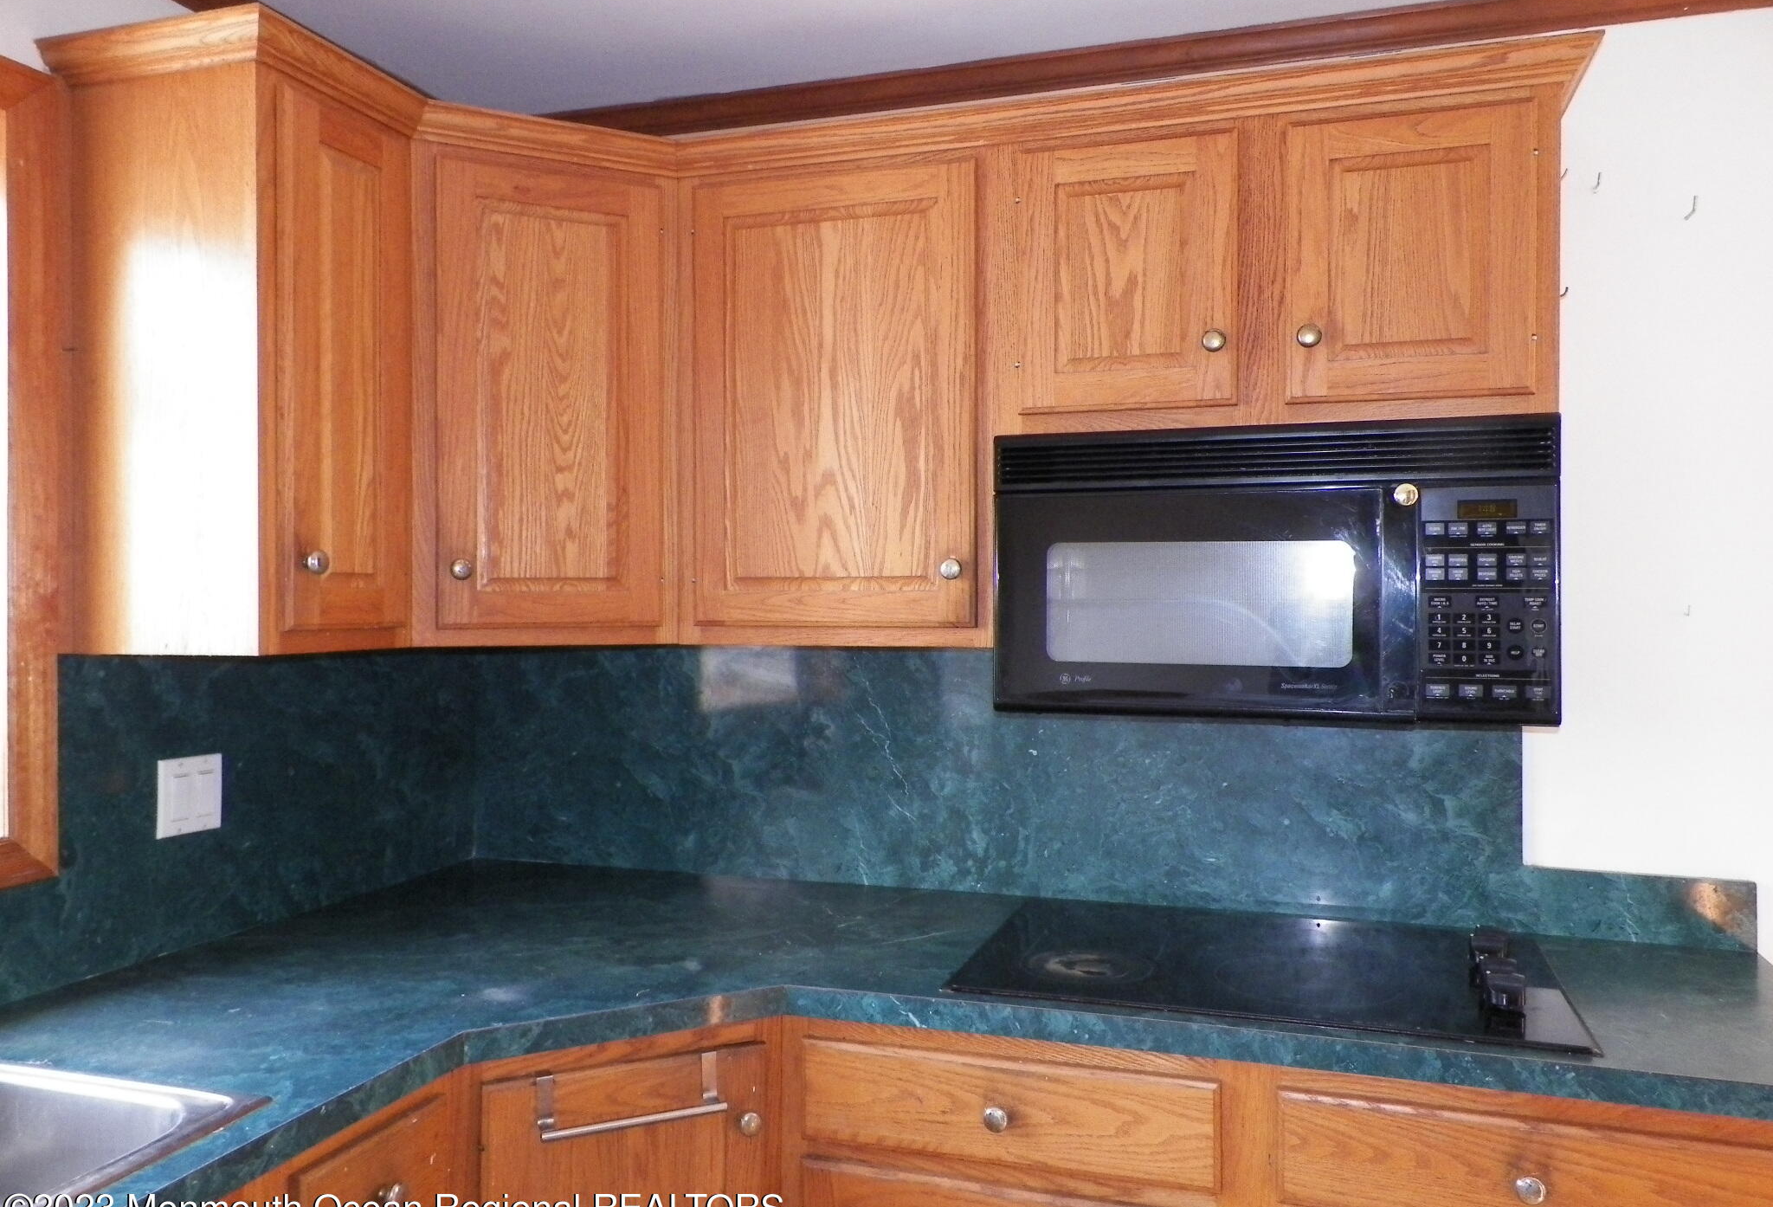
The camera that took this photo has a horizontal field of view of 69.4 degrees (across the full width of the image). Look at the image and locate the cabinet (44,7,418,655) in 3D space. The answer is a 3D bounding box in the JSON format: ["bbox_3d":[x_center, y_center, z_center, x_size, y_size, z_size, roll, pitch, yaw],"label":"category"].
[{"bbox_3d":[-0.902,-0.339,1.819,0.345,0.814,0.325,0,0,18],"label":"cabinet"}]

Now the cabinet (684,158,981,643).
[{"bbox_3d":[-0.050,-0.320,2.184,0.528,0.773,0.335,0,0,18],"label":"cabinet"}]

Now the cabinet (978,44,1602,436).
[{"bbox_3d":[0.591,-0.497,1.972,0.806,0.499,0.350,0,0,18],"label":"cabinet"}]

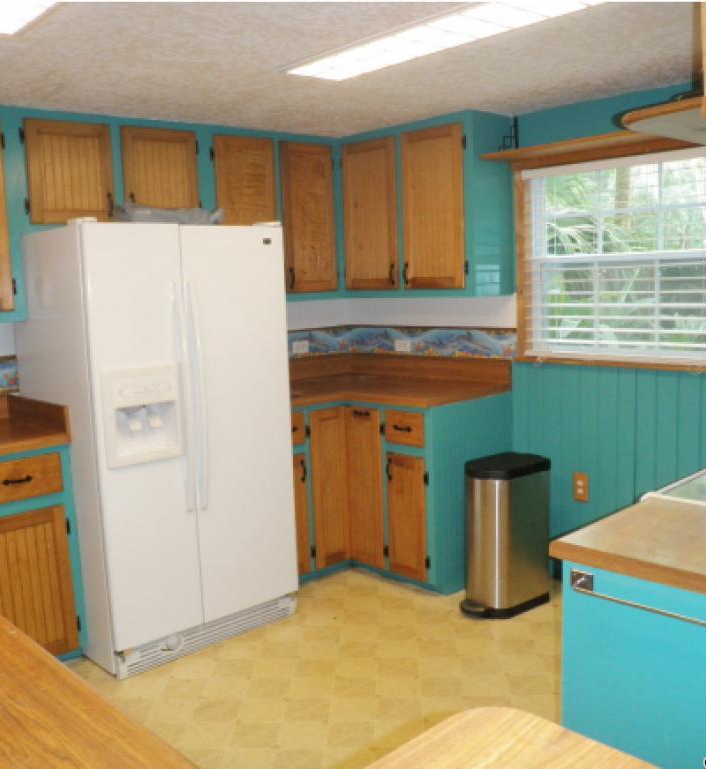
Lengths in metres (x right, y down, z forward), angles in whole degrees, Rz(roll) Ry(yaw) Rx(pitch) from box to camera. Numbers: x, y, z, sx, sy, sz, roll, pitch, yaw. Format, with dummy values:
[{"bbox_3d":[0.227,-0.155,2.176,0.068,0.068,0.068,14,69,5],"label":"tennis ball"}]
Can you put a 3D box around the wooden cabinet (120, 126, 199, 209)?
[{"bbox_3d":[-0.969,-0.940,3.858,0.380,0.425,0.334,-9,9,-41],"label":"wooden cabinet"}]

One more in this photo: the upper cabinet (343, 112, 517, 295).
[{"bbox_3d":[0.335,-0.863,4.197,0.327,0.842,0.941,-9,9,-41],"label":"upper cabinet"}]

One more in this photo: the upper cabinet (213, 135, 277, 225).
[{"bbox_3d":[-0.624,-0.992,4.158,0.369,0.425,0.334,-9,9,-41],"label":"upper cabinet"}]

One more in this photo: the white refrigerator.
[{"bbox_3d":[-0.848,0.201,3.618,0.867,1.726,0.830,-9,9,-41],"label":"white refrigerator"}]

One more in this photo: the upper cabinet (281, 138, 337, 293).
[{"bbox_3d":[-0.330,-0.868,4.427,0.344,0.756,0.334,-9,9,-41],"label":"upper cabinet"}]

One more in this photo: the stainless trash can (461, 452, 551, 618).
[{"bbox_3d":[0.663,0.663,3.668,0.374,0.653,0.253,-9,9,-41],"label":"stainless trash can"}]

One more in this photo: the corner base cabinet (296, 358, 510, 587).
[{"bbox_3d":[-0.027,0.433,4.242,1.103,1.042,1.269,-9,9,-41],"label":"corner base cabinet"}]

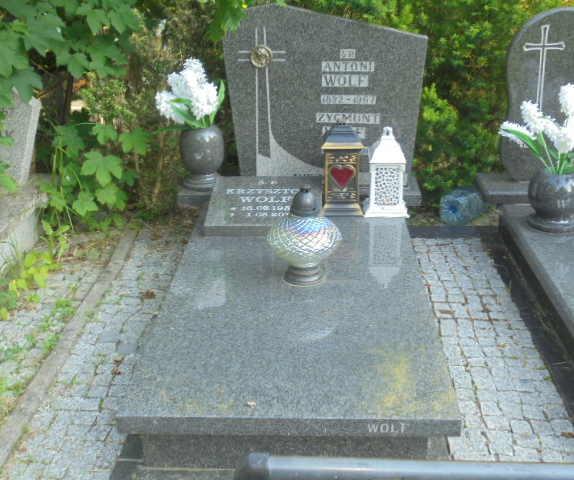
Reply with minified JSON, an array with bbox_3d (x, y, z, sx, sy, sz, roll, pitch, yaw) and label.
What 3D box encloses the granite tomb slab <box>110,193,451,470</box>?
[{"bbox_3d":[0.040,0.228,2.735,0.850,0.190,1.600,0,22,3],"label":"granite tomb slab"}]

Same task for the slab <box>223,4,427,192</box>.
[{"bbox_3d":[0.161,-0.601,3.363,0.830,0.775,0.080,0,22,3],"label":"slab"}]

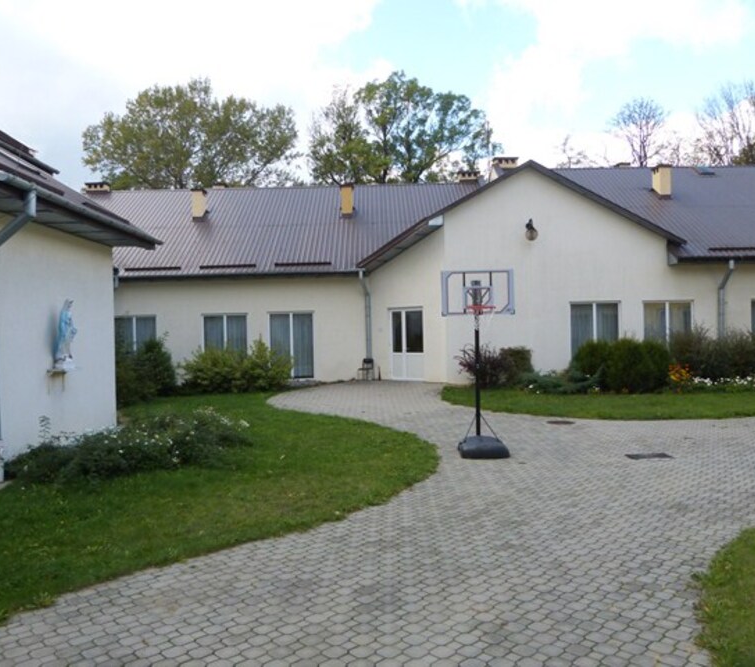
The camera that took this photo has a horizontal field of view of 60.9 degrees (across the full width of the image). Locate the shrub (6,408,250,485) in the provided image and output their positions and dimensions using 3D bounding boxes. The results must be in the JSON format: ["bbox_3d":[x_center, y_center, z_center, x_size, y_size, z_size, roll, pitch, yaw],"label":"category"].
[{"bbox_3d":[-3.590,1.570,9.717,3.000,0.600,2.100,-1,1,-18],"label":"shrub"}]

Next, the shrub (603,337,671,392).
[{"bbox_3d":[7.265,0.851,18.012,1.650,1.400,1.600,-1,1,0],"label":"shrub"}]

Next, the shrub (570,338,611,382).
[{"bbox_3d":[6.299,0.863,18.812,1.400,1.400,1.500,-1,1,0],"label":"shrub"}]

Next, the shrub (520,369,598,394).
[{"bbox_3d":[5.134,1.294,18.216,2.200,0.600,1.700,-1,1,0],"label":"shrub"}]

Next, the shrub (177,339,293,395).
[{"bbox_3d":[-4.671,0.993,21.111,3.550,1.550,2.100,-1,1,0],"label":"shrub"}]

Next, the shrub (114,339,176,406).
[{"bbox_3d":[-6.574,0.966,18.110,1.850,1.750,1.900,-1,1,0],"label":"shrub"}]

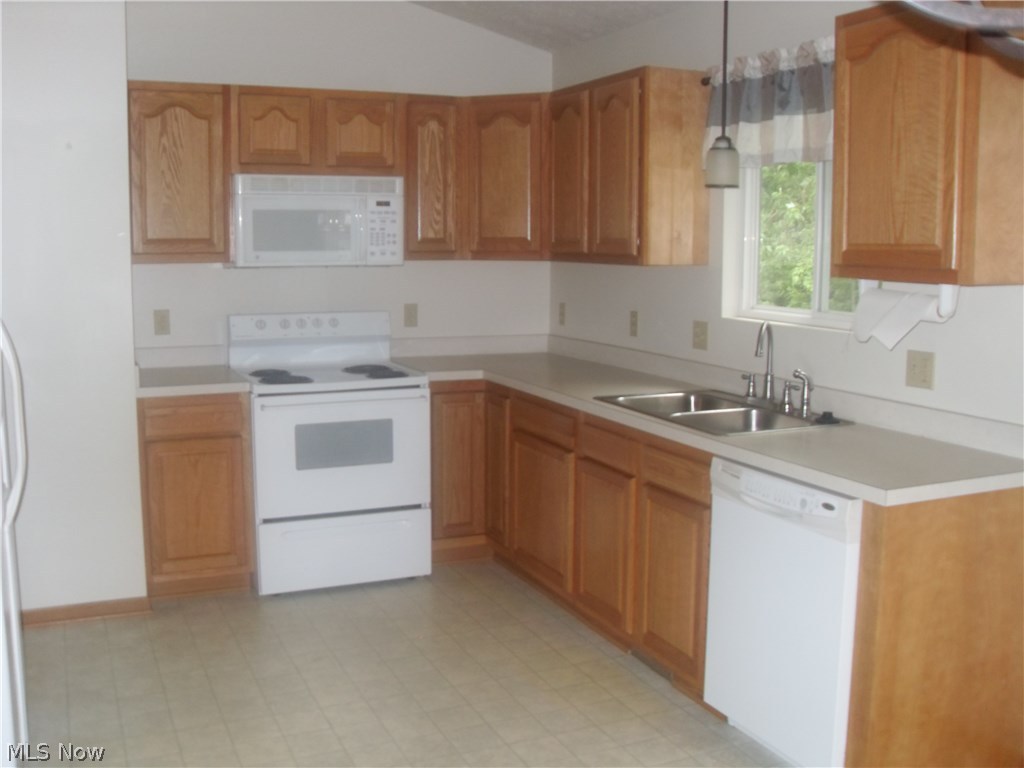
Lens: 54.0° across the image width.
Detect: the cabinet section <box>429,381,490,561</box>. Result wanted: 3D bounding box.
[{"bbox_3d":[-0.362,0.377,4.832,0.295,0.866,0.620,-3,8,-23],"label":"cabinet section"}]

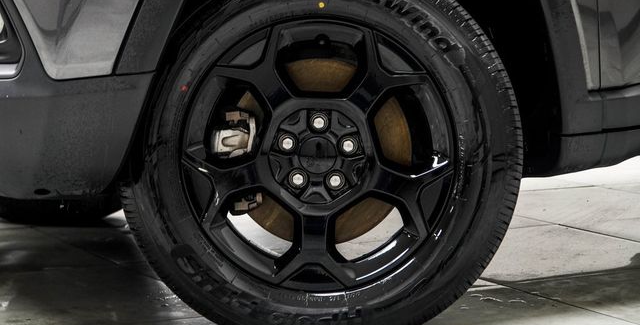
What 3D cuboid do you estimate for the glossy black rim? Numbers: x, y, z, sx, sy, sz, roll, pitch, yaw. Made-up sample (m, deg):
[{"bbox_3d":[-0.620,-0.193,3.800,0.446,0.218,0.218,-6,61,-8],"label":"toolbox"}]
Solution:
[{"bbox_3d":[0.000,-0.022,2.614,0.464,0.464,0.190,1,6,2],"label":"glossy black rim"}]

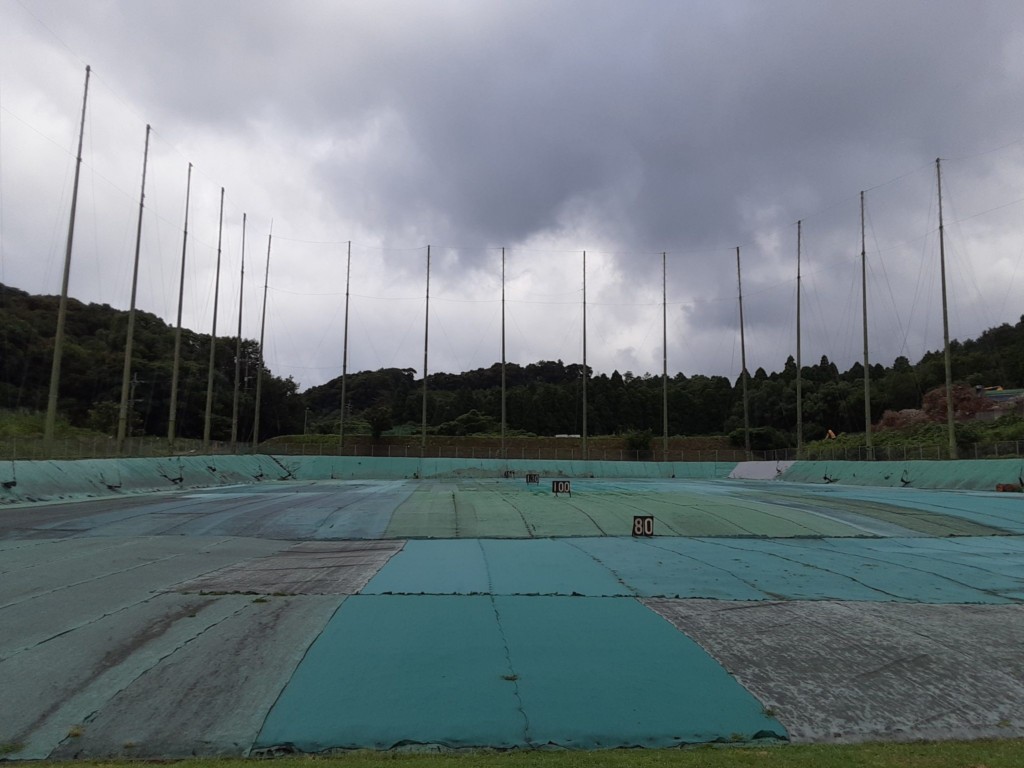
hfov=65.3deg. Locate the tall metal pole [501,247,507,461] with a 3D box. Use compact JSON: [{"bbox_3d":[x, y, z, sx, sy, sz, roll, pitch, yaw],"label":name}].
[{"bbox_3d":[-1.064,-4.040,99.106,0.440,26.330,0.440,0,-5,-1],"label":"tall metal pole"}]

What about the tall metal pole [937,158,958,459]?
[{"bbox_3d":[37.827,-6.812,69.812,0.480,26.620,0.480,-3,-6,29],"label":"tall metal pole"}]

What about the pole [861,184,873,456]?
[{"bbox_3d":[34.912,-5.993,78.952,0.480,26.800,0.480,-1,-6,24],"label":"pole"}]

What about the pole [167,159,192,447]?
[{"bbox_3d":[-29.413,-6.875,70.829,0.480,26.250,0.480,4,-6,-23],"label":"pole"}]

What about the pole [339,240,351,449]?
[{"bbox_3d":[-20.474,-4.623,98.202,0.440,26.480,0.440,2,-5,-12],"label":"pole"}]

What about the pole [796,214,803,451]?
[{"bbox_3d":[31.624,-5.015,88.168,0.480,26.600,0.480,0,-6,20],"label":"pole"}]

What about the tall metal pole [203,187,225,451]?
[{"bbox_3d":[-29.645,-6.500,79.732,0.480,26.980,0.480,4,-6,-21],"label":"tall metal pole"}]

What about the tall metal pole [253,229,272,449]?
[{"bbox_3d":[-30.573,-5.430,98.001,0.480,27.960,0.480,4,-6,-17],"label":"tall metal pole"}]

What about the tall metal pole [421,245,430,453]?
[{"bbox_3d":[-10.617,-4.241,98.711,0.440,26.300,0.440,2,-5,-6],"label":"tall metal pole"}]

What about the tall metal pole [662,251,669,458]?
[{"bbox_3d":[18.962,-3.629,98.991,0.440,25.980,0.440,0,-5,11],"label":"tall metal pole"}]

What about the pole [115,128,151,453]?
[{"bbox_3d":[-29.199,-7.465,61.761,0.480,26.130,0.480,5,-6,-26],"label":"pole"}]

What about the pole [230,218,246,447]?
[{"bbox_3d":[-30.254,-5.773,88.739,0.480,27.000,0.480,2,-6,-19],"label":"pole"}]

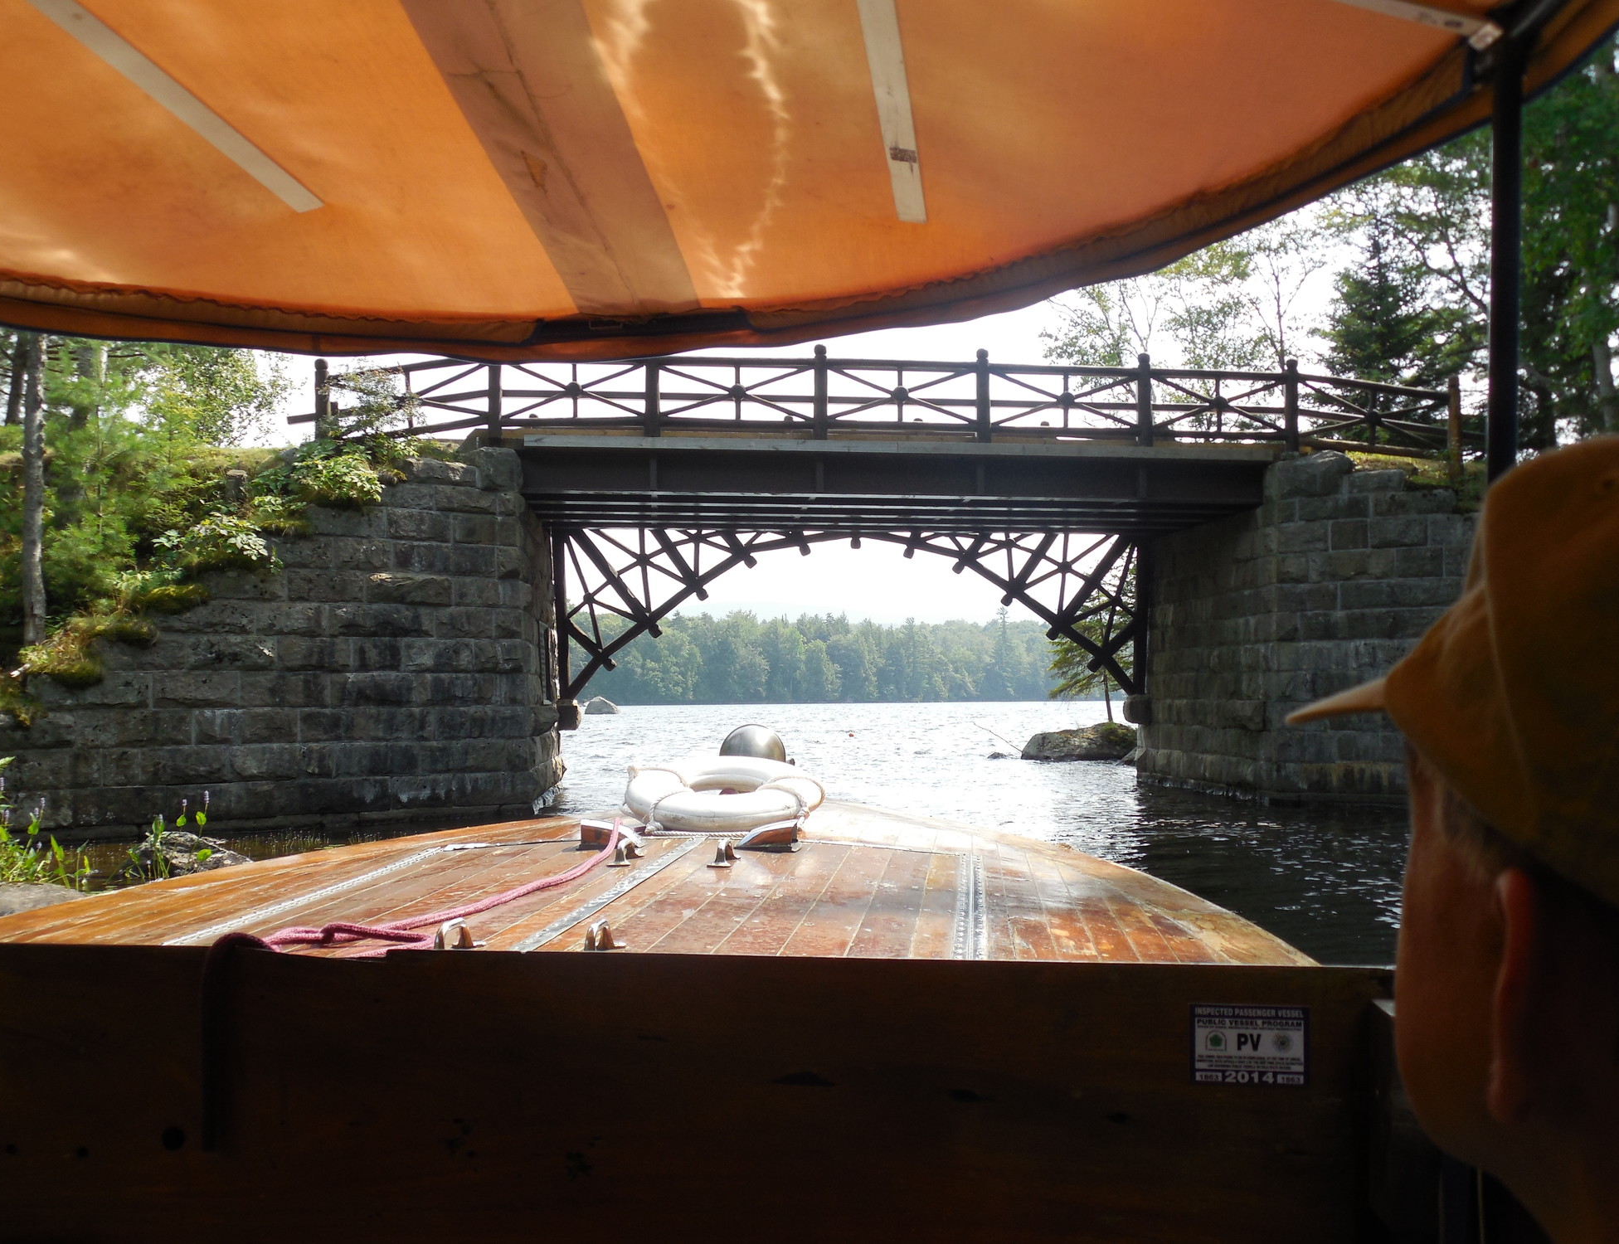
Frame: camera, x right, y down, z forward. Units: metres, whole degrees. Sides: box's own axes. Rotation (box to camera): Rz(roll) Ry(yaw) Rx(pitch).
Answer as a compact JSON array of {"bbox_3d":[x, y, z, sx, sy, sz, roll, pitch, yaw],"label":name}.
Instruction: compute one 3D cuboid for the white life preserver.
[{"bbox_3d":[-0.257,0.520,4.500,0.600,0.120,0.600,0,6,0],"label":"white life preserver"}]

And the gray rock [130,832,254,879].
[{"bbox_3d":[-4.230,1.616,10.161,0.870,0.360,0.650,0,-3,0],"label":"gray rock"}]

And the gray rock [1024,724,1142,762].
[{"bbox_3d":[5.636,2.408,30.151,2.500,0.750,2.000,0,-3,0],"label":"gray rock"}]

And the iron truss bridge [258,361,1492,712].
[{"bbox_3d":[0.832,-1.007,19.381,13.722,4.118,4.500,0,-3,-6],"label":"iron truss bridge"}]

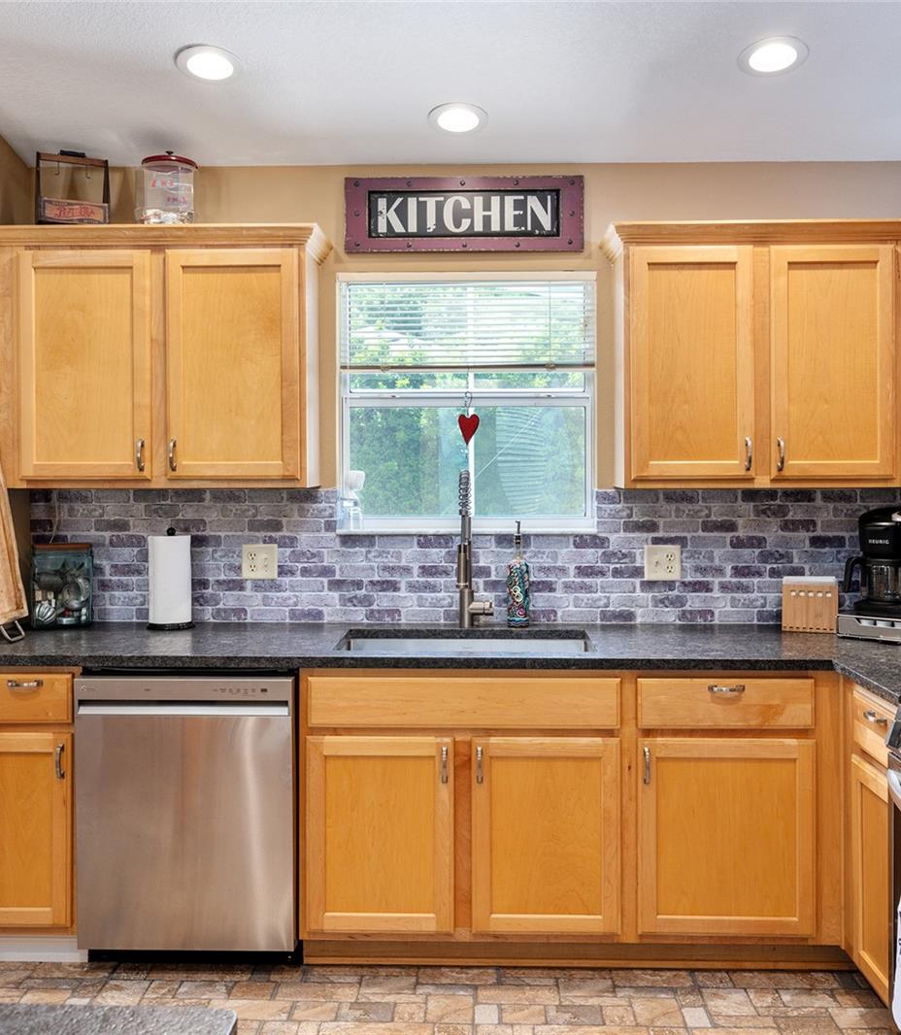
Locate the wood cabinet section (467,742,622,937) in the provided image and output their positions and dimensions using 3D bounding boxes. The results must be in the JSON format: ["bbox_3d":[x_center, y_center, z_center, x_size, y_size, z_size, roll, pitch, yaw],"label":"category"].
[{"bbox_3d":[0.264,0.879,2.848,0.412,0.543,0.040,0,1,2],"label":"wood cabinet section"}]

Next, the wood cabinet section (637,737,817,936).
[{"bbox_3d":[0.757,0.876,2.832,0.488,0.541,0.040,0,1,2],"label":"wood cabinet section"}]

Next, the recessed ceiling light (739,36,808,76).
[{"bbox_3d":[0.884,-1.263,2.834,0.188,0.025,0.188,0,-9,2],"label":"recessed ceiling light"}]

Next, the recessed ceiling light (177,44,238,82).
[{"bbox_3d":[-0.675,-1.266,2.885,0.188,0.025,0.188,0,-9,2],"label":"recessed ceiling light"}]

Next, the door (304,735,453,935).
[{"bbox_3d":[-0.195,0.879,2.863,0.411,0.545,0.040,0,1,2],"label":"door"}]

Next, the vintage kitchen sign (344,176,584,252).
[{"bbox_3d":[0.045,-1.005,3.430,0.792,0.247,0.030,0,2,2],"label":"vintage kitchen sign"}]

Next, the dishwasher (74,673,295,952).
[{"bbox_3d":[-0.720,0.806,3.146,0.605,0.780,0.610,0,2,2],"label":"dishwasher"}]

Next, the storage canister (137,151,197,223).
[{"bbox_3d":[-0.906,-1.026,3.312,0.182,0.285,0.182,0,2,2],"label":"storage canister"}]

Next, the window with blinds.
[{"bbox_3d":[0.057,-0.387,3.480,0.865,0.868,0.090,0,2,2],"label":"window with blinds"}]

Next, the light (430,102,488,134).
[{"bbox_3d":[0.024,-1.214,3.150,0.185,0.030,0.185,0,-7,0],"label":"light"}]

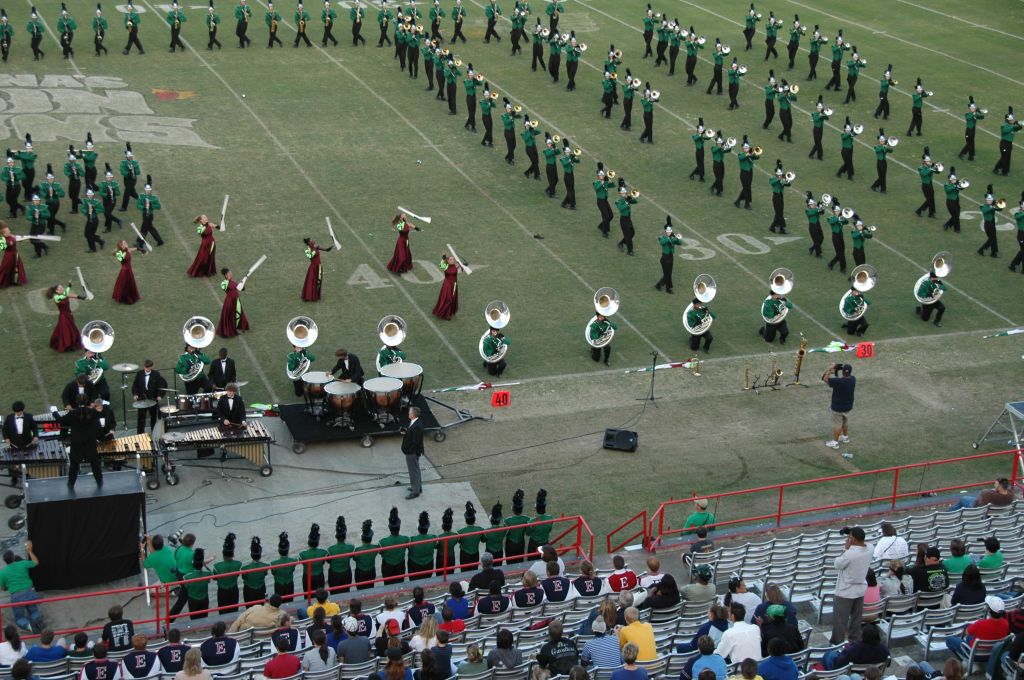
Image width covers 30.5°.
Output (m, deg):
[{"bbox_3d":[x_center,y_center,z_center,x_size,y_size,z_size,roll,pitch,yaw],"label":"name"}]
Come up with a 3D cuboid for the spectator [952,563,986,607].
[{"bbox_3d":[6.361,3.682,26.636,0.500,1.288,0.800,-6,22,-19],"label":"spectator"}]

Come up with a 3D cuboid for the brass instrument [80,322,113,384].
[{"bbox_3d":[-8.804,0.266,39.872,0.760,1.360,0.580,-5,22,-16],"label":"brass instrument"}]

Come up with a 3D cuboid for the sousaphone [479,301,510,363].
[{"bbox_3d":[-0.434,-0.189,41.886,0.720,1.300,0.620,-9,23,-26],"label":"sousaphone"}]

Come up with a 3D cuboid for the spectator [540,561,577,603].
[{"bbox_3d":[0.510,3.888,28.650,0.500,1.360,0.760,-7,23,-22],"label":"spectator"}]

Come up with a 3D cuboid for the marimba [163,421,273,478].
[{"bbox_3d":[-5.753,2.127,36.445,2.120,0.920,0.850,-3,22,-11],"label":"marimba"}]

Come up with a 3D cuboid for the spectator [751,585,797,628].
[{"bbox_3d":[3.431,3.904,25.261,0.560,1.280,0.750,-8,23,-25],"label":"spectator"}]

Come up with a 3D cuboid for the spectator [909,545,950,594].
[{"bbox_3d":[5.791,3.536,26.654,0.580,1.280,0.780,-7,23,-22],"label":"spectator"}]

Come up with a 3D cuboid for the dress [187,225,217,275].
[{"bbox_3d":[-7.820,-2.326,47.404,0.680,1.270,0.620,18,26,36],"label":"dress"}]

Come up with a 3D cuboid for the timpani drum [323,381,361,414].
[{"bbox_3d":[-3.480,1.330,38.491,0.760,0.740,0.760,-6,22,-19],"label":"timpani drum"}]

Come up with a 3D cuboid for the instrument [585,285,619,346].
[{"bbox_3d":[2.066,-0.505,43.049,0.780,1.380,0.580,-7,22,-22],"label":"instrument"}]

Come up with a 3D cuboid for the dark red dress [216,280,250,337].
[{"bbox_3d":[-6.497,-0.787,43.571,0.719,1.260,0.774,13,23,26],"label":"dark red dress"}]

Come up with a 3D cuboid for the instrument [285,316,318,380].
[{"bbox_3d":[-4.458,0.169,39.706,0.680,1.370,0.580,-4,22,-15],"label":"instrument"}]

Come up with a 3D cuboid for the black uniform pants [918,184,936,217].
[{"bbox_3d":[11.980,-4.104,54.136,0.400,0.930,0.560,-15,27,-37],"label":"black uniform pants"}]

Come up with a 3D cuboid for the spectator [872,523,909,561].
[{"bbox_3d":[5.762,3.378,29.319,0.580,1.220,0.720,-9,23,-26],"label":"spectator"}]

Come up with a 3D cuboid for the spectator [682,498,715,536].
[{"bbox_3d":[3.292,3.569,33.011,0.550,1.740,0.400,-8,23,-24],"label":"spectator"}]

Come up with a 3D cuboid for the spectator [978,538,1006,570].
[{"bbox_3d":[7.006,3.433,28.415,0.460,1.160,0.760,-12,25,-33],"label":"spectator"}]

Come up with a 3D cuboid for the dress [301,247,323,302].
[{"bbox_3d":[-4.962,-1.670,46.202,0.480,1.330,0.480,17,25,34],"label":"dress"}]

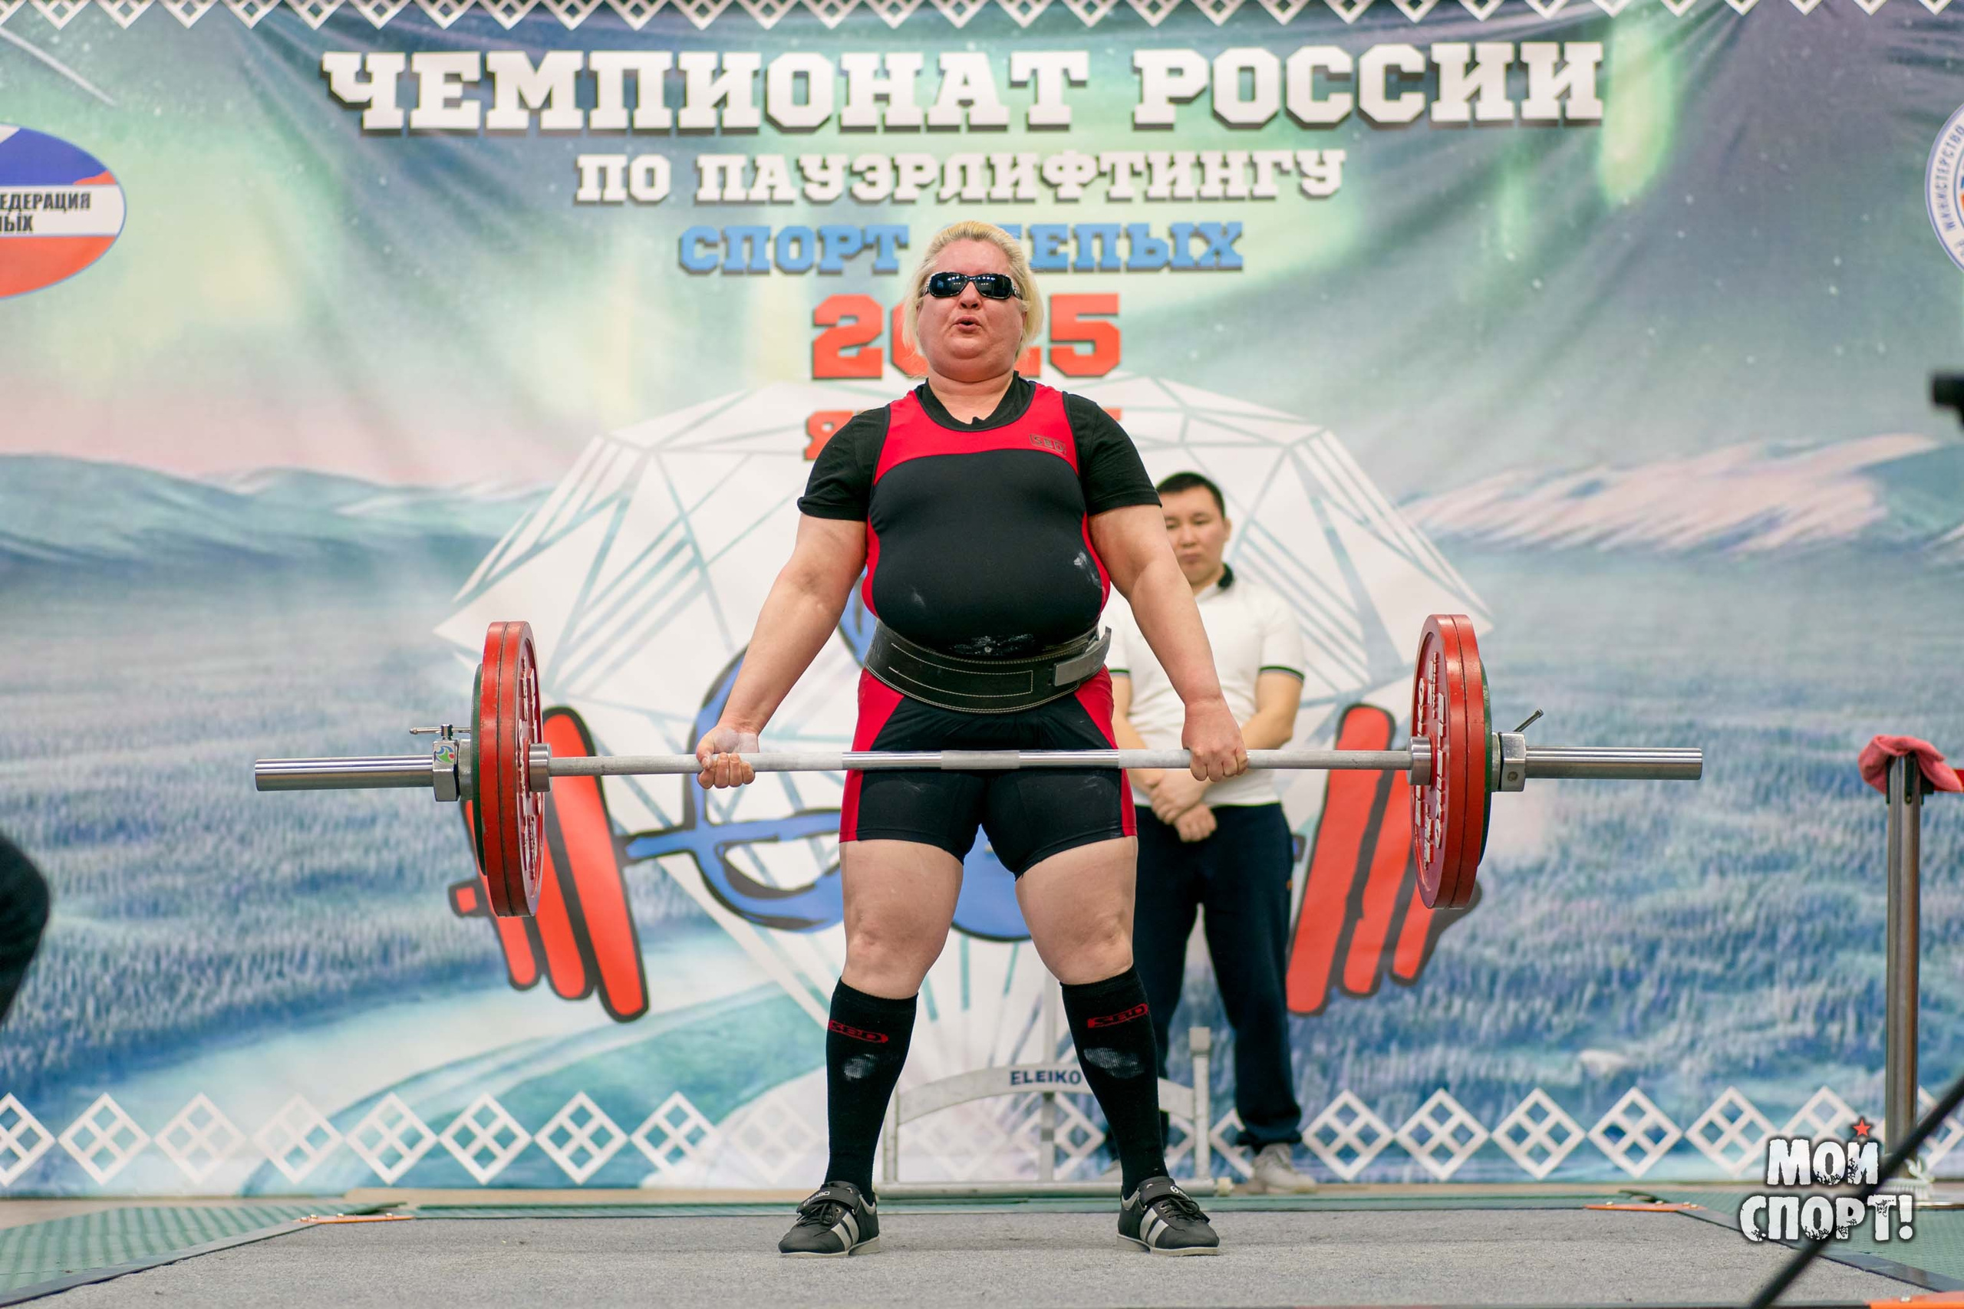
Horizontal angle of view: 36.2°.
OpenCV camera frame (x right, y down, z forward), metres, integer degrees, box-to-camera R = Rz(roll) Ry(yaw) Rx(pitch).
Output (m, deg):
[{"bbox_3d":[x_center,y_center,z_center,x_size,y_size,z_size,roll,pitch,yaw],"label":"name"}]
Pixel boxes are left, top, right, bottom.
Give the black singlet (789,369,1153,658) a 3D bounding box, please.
[{"bbox_3d":[-0.007,-0.218,4.742,0.575,0.490,0.340,0,-10,0],"label":"black singlet"}]

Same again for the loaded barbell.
[{"bbox_3d":[-0.006,0.170,4.570,2.200,0.455,0.450,0,-7,0],"label":"loaded barbell"}]

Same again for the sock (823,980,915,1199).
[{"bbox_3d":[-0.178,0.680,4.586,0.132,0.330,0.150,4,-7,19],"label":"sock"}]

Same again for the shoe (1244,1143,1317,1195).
[{"bbox_3d":[0.673,1.158,6.729,0.100,0.115,0.280,4,-8,-32],"label":"shoe"}]

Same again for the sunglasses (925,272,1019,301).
[{"bbox_3d":[-0.015,-0.565,4.764,0.147,0.048,0.150,0,-7,0],"label":"sunglasses"}]

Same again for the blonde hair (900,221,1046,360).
[{"bbox_3d":[-0.015,-0.583,4.807,0.230,0.225,0.210,0,-7,0],"label":"blonde hair"}]

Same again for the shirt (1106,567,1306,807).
[{"bbox_3d":[0.508,0.072,6.923,0.475,0.570,0.260,-1,-7,5],"label":"shirt"}]

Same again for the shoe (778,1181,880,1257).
[{"bbox_3d":[-0.229,0.838,4.501,0.102,0.112,0.270,-4,-8,28],"label":"shoe"}]

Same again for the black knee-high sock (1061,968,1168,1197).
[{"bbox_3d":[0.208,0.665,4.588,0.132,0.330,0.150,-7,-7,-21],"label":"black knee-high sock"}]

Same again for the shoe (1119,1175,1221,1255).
[{"bbox_3d":[0.281,0.836,4.502,0.102,0.112,0.270,4,-8,-27],"label":"shoe"}]

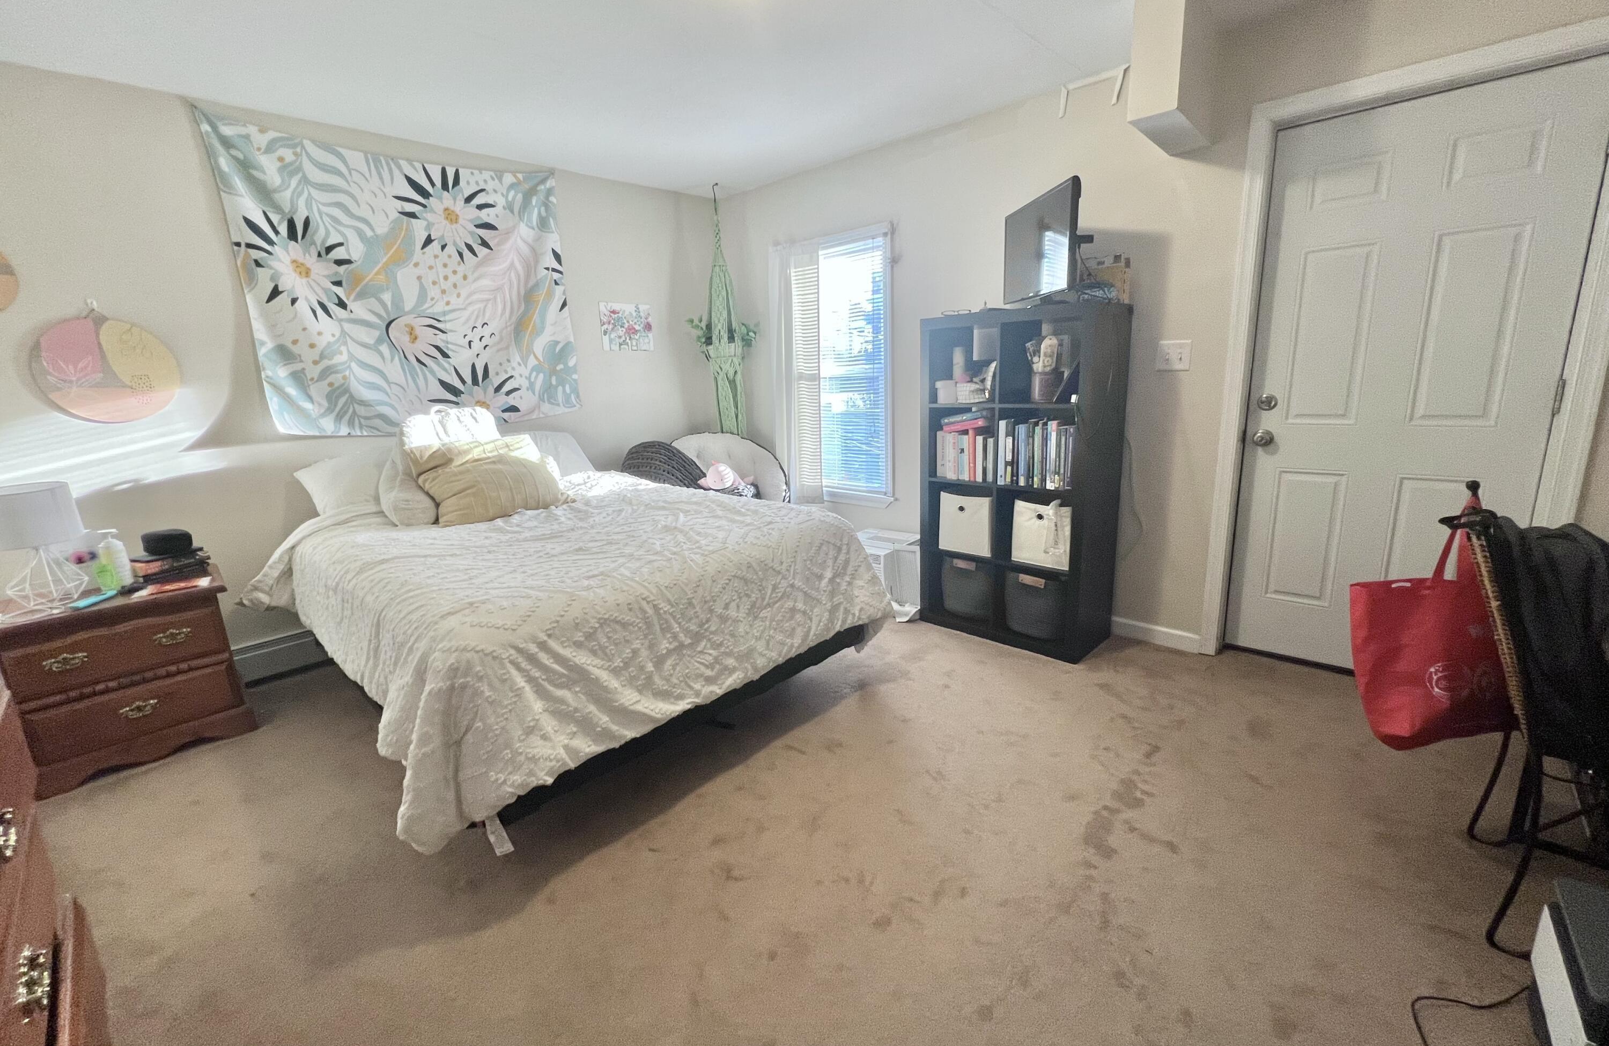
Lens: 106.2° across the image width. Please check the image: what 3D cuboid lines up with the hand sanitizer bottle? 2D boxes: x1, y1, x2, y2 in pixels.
[{"bbox_3d":[-2.540,0.136,2.228,0.090,0.215,0.060,10,19,43],"label":"hand sanitizer bottle"}]

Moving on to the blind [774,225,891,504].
[{"bbox_3d":[0.173,-0.905,3.705,0.870,1.530,0.070,10,19,43],"label":"blind"}]

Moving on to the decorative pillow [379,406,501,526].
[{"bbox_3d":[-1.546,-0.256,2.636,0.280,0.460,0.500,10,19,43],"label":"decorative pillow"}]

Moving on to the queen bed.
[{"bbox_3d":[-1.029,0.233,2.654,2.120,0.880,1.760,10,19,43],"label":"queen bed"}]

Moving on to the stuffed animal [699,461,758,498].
[{"bbox_3d":[-0.474,-0.282,3.672,0.320,0.220,0.260,-2,14,4],"label":"stuffed animal"}]

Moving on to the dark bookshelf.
[{"bbox_3d":[0.985,-0.196,2.820,0.780,1.465,0.390,10,19,43],"label":"dark bookshelf"}]

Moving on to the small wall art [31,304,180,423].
[{"bbox_3d":[-2.689,-0.602,2.350,0.025,0.410,0.385,10,19,43],"label":"small wall art"}]

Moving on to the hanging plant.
[{"bbox_3d":[-0.535,-1.177,3.936,0.460,0.340,0.380,-4,14,-6],"label":"hanging plant"}]

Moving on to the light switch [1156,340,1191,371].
[{"bbox_3d":[1.462,-0.663,2.395,0.121,0.120,0.015,10,19,43],"label":"light switch"}]

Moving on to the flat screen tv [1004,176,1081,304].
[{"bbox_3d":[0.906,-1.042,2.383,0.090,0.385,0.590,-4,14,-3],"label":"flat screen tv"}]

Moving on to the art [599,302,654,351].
[{"bbox_3d":[-1.126,-1.245,3.855,0.020,0.285,0.355,10,19,43],"label":"art"}]

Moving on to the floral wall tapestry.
[{"bbox_3d":[-1.891,-1.183,3.056,0.040,1.320,1.470,10,19,43],"label":"floral wall tapestry"}]

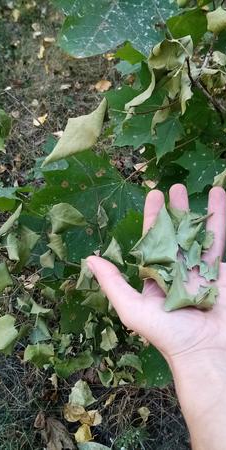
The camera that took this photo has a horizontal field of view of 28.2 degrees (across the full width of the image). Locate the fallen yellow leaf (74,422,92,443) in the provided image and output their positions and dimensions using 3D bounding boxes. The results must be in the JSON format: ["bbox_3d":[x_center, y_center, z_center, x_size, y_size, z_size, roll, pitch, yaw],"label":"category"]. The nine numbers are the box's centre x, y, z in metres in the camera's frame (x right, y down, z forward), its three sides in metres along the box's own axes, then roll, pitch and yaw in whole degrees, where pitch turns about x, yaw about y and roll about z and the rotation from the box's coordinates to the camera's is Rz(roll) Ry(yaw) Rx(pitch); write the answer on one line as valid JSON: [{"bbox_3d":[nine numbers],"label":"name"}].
[{"bbox_3d":[-0.070,0.503,1.089,0.041,0.022,0.045,6,56,4],"label":"fallen yellow leaf"}]

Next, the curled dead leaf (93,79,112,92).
[{"bbox_3d":[-0.037,-0.556,1.806,0.053,0.020,0.064,27,60,17],"label":"curled dead leaf"}]

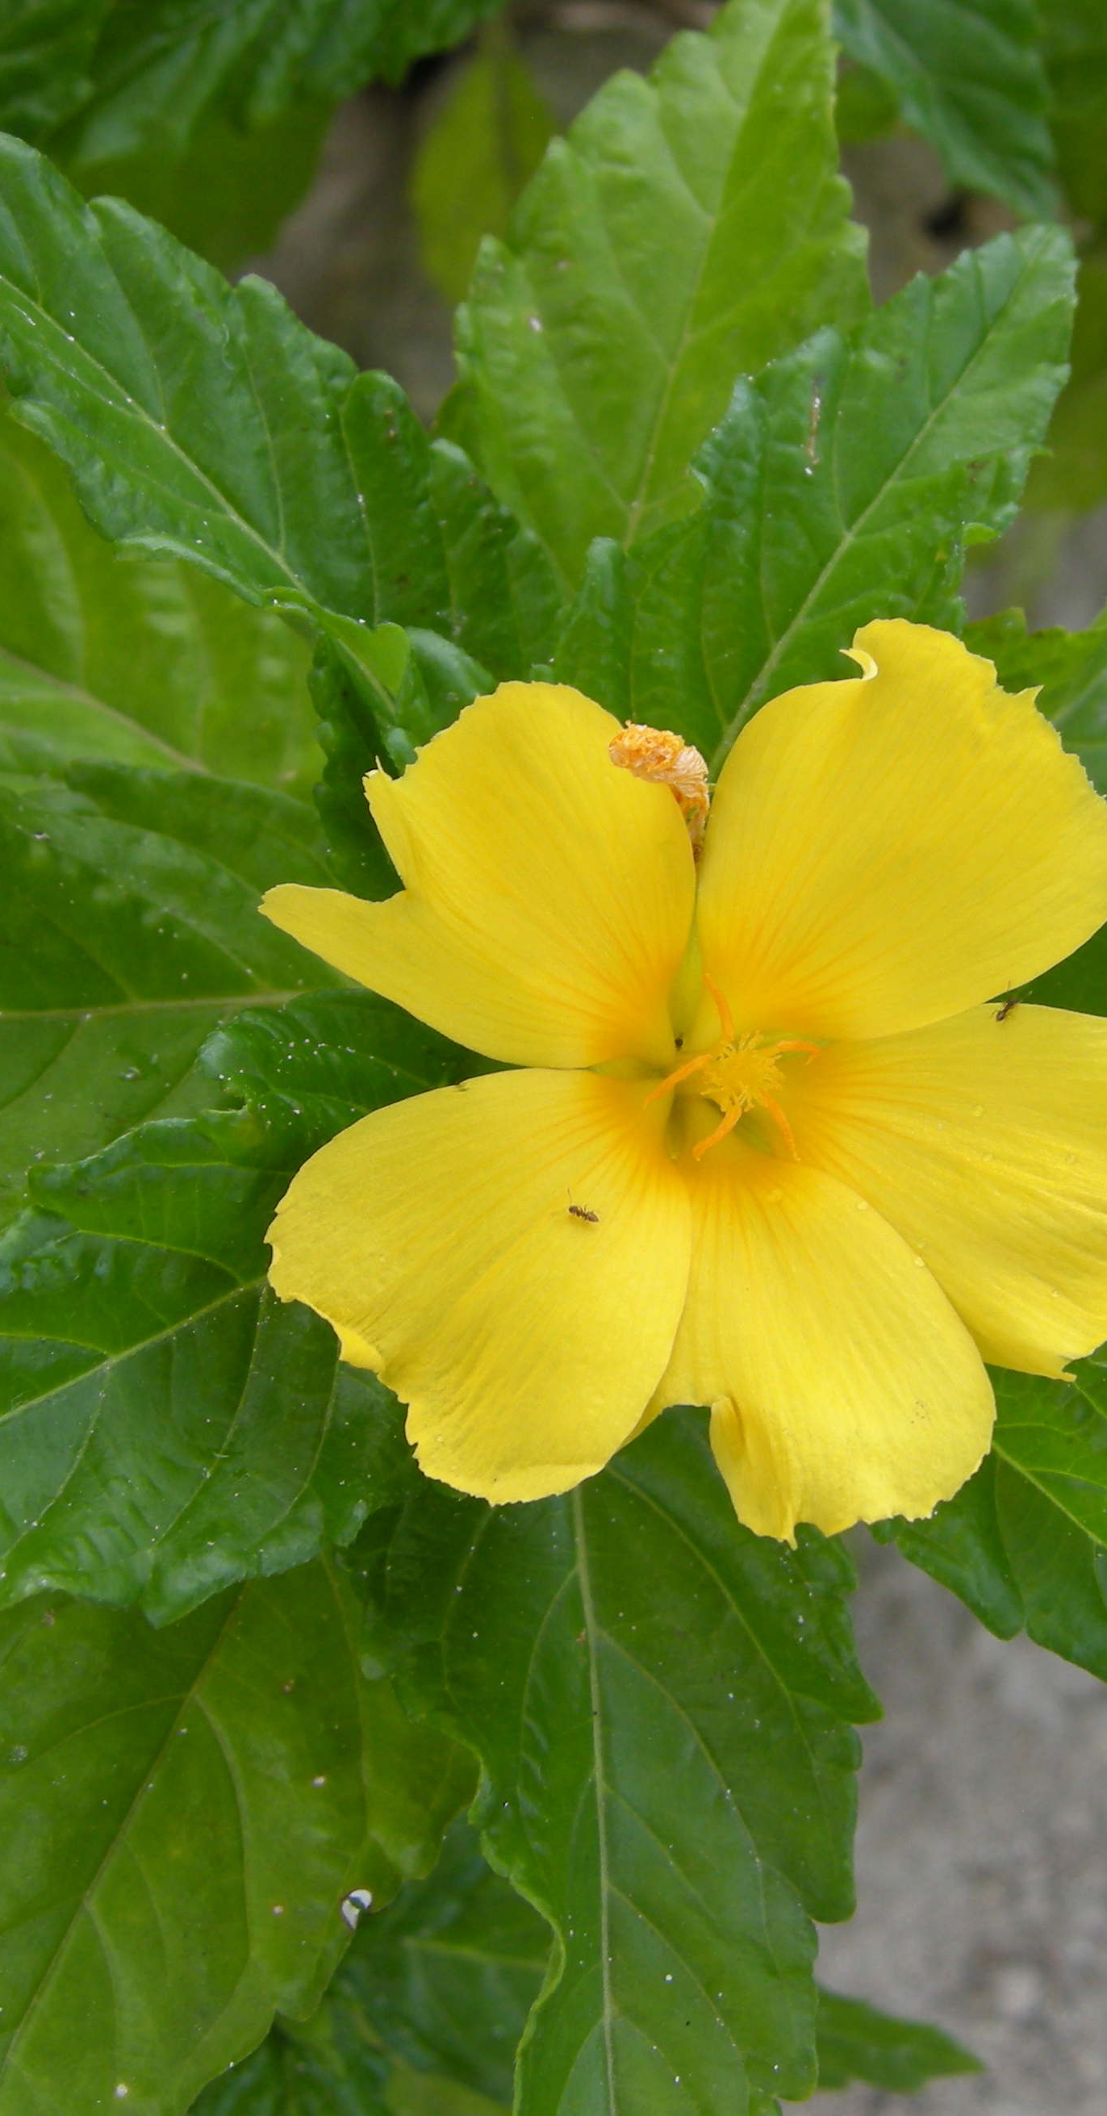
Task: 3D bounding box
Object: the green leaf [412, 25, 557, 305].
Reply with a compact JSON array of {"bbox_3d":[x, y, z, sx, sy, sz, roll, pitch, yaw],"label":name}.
[{"bbox_3d":[-0.009,-0.125,0.400,0.025,0.007,0.042,6,66,2],"label":"green leaf"}]

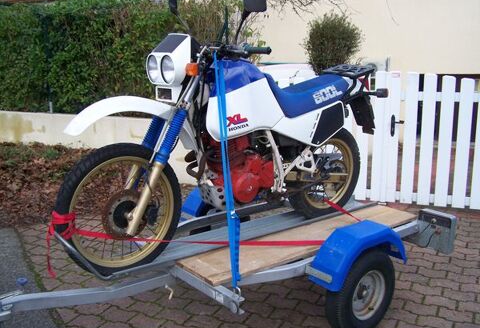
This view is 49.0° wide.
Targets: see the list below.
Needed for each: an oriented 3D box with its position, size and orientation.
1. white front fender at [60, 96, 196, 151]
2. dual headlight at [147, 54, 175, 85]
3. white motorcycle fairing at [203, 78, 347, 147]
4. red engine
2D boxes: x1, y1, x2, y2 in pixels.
[{"bbox_3d":[-0.539,-0.186,2.620,0.690,0.295,0.140,-8,13,-36],"label":"white front fender"},{"bbox_3d":[-0.373,-0.484,2.692,0.090,0.150,0.290,-8,13,-36],"label":"dual headlight"},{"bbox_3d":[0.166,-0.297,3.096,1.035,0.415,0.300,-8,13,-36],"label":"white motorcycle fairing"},{"bbox_3d":[-0.053,-0.001,3.020,0.425,0.415,0.320,-8,13,-36],"label":"red engine"}]

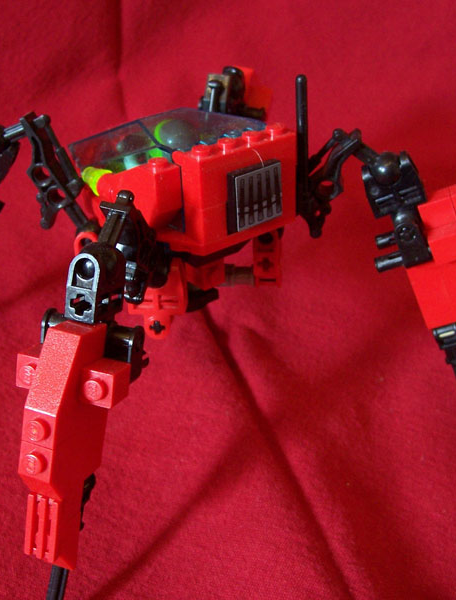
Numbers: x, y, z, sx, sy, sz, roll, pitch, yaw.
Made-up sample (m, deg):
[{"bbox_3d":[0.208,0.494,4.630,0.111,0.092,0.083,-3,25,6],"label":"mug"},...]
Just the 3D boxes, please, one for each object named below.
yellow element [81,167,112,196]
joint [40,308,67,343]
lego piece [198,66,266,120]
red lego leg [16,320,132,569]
[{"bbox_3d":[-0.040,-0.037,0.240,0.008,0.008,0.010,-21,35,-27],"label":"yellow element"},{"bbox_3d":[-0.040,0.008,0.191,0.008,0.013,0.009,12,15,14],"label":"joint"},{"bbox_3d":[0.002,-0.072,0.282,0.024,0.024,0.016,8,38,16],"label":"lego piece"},{"bbox_3d":[-0.039,0.037,0.186,0.024,0.064,0.030,12,15,14],"label":"red lego leg"}]

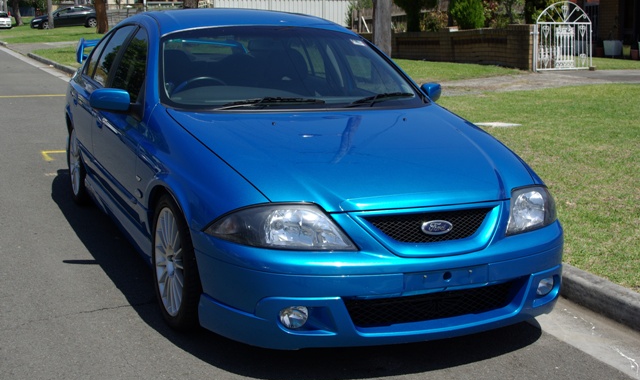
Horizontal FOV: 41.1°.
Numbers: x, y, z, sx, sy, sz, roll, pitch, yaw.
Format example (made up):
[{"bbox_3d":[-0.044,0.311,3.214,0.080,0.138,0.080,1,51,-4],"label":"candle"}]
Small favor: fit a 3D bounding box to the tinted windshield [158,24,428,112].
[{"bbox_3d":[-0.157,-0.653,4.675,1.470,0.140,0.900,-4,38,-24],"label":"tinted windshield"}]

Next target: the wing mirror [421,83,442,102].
[{"bbox_3d":[0.657,-0.581,5.183,0.220,0.145,0.130,-4,12,-24],"label":"wing mirror"}]

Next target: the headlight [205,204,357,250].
[{"bbox_3d":[-0.154,0.137,3.296,0.520,0.185,0.360,-4,12,-24],"label":"headlight"}]

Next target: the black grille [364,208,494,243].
[{"bbox_3d":[0.448,0.146,3.397,0.580,0.135,0.100,-4,12,-24],"label":"black grille"}]

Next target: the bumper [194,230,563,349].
[{"bbox_3d":[0.402,0.354,3.543,1.800,0.420,0.550,-4,12,-24],"label":"bumper"}]

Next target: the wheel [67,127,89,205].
[{"bbox_3d":[-1.713,-0.210,6.360,0.230,0.650,0.650,-4,12,-24],"label":"wheel"}]

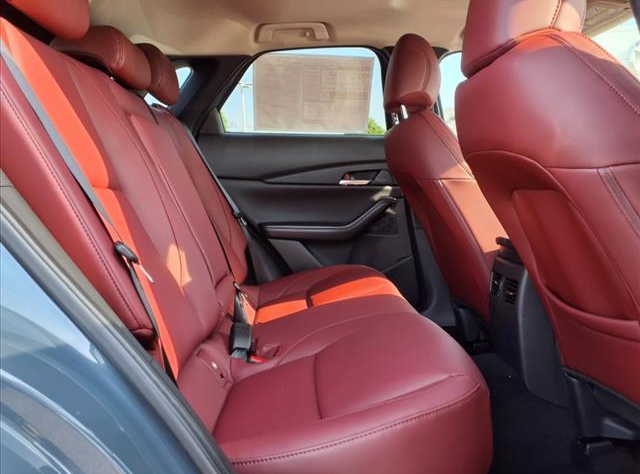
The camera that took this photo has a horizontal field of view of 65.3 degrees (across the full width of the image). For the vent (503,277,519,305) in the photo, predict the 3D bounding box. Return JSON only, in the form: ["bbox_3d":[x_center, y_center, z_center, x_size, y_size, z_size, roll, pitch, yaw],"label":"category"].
[{"bbox_3d":[0.424,0.121,1.101,0.020,0.055,0.053,7,5,-10],"label":"vent"}]

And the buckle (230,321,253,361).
[{"bbox_3d":[-0.160,0.211,1.020,0.041,0.072,0.026,7,-29,-9],"label":"buckle"}]

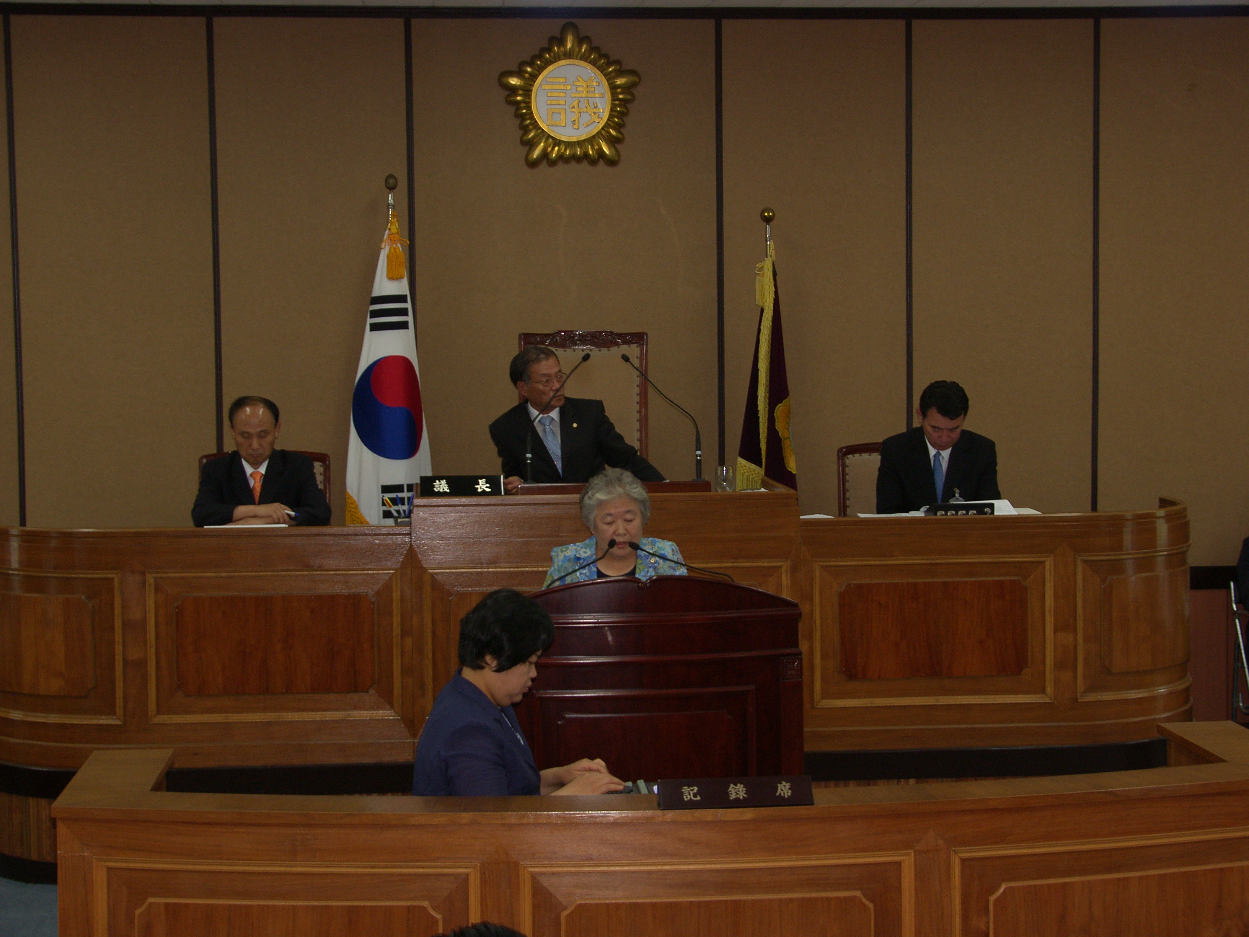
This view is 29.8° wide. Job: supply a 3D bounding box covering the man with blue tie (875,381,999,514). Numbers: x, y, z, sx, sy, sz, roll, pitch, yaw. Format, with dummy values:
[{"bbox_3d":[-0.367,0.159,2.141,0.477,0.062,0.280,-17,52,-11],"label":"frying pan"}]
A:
[{"bbox_3d":[1.193,0.312,8.719,0.500,1.280,0.780,-1,3,-7],"label":"man with blue tie"}]

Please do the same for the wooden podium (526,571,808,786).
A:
[{"bbox_3d":[0.021,0.860,6.990,0.920,1.140,0.560,-1,3,-9],"label":"wooden podium"}]

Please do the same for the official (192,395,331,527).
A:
[{"bbox_3d":[-1.303,0.382,8.469,0.520,1.280,0.780,-1,3,-4],"label":"official"}]

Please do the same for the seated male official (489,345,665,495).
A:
[{"bbox_3d":[-0.161,0.216,8.600,0.640,1.320,0.780,-1,3,-7],"label":"seated male official"}]

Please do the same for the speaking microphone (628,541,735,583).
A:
[{"bbox_3d":[0.170,0.290,6.880,0.340,0.160,0.060,1,4,27],"label":"speaking microphone"}]

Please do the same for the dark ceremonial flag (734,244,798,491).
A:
[{"bbox_3d":[0.571,-0.233,9.340,0.290,1.360,0.240,-1,3,-5],"label":"dark ceremonial flag"}]

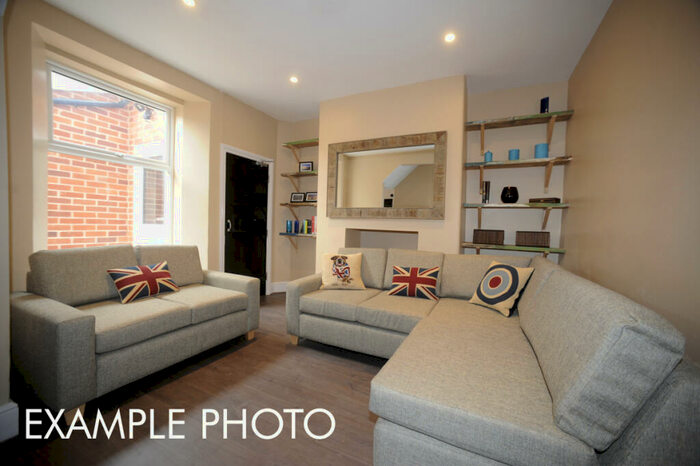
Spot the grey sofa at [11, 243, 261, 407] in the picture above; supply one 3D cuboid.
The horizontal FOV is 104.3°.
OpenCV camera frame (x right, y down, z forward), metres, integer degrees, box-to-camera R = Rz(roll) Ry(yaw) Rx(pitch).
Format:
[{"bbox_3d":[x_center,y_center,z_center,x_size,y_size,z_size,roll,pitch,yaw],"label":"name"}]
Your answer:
[{"bbox_3d":[-1.612,0.570,2.233,0.955,0.876,1.397,3,2,26],"label":"grey sofa"}]

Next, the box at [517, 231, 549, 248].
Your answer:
[{"bbox_3d":[1.957,0.066,2.928,0.295,0.162,0.187,2,2,24],"label":"box"}]

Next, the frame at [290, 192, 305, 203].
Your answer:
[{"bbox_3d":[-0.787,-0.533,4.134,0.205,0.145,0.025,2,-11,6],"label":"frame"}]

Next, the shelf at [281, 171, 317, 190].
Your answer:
[{"bbox_3d":[-0.646,-0.738,4.078,0.768,0.271,0.237,2,2,24],"label":"shelf"}]

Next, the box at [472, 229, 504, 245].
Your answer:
[{"bbox_3d":[1.577,0.049,3.096,0.301,0.162,0.187,2,2,24],"label":"box"}]

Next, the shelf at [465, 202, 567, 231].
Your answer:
[{"bbox_3d":[1.775,-0.168,3.010,0.968,0.276,0.237,2,2,24],"label":"shelf"}]

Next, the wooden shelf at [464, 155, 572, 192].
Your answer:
[{"bbox_3d":[1.788,-0.609,2.998,0.978,0.319,0.237,2,2,24],"label":"wooden shelf"}]

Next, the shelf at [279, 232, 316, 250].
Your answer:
[{"bbox_3d":[-0.674,0.152,4.105,0.773,0.276,0.237,2,2,24],"label":"shelf"}]

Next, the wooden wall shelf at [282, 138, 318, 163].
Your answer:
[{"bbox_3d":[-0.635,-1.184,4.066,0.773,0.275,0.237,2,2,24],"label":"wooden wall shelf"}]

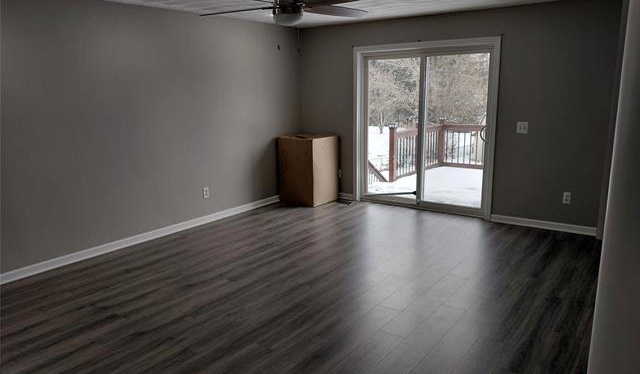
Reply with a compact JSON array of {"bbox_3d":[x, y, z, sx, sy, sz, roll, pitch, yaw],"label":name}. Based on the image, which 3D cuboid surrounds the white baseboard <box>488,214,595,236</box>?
[{"bbox_3d":[2.482,0.427,5.202,1.084,0.085,0.016,8,15,36],"label":"white baseboard"}]

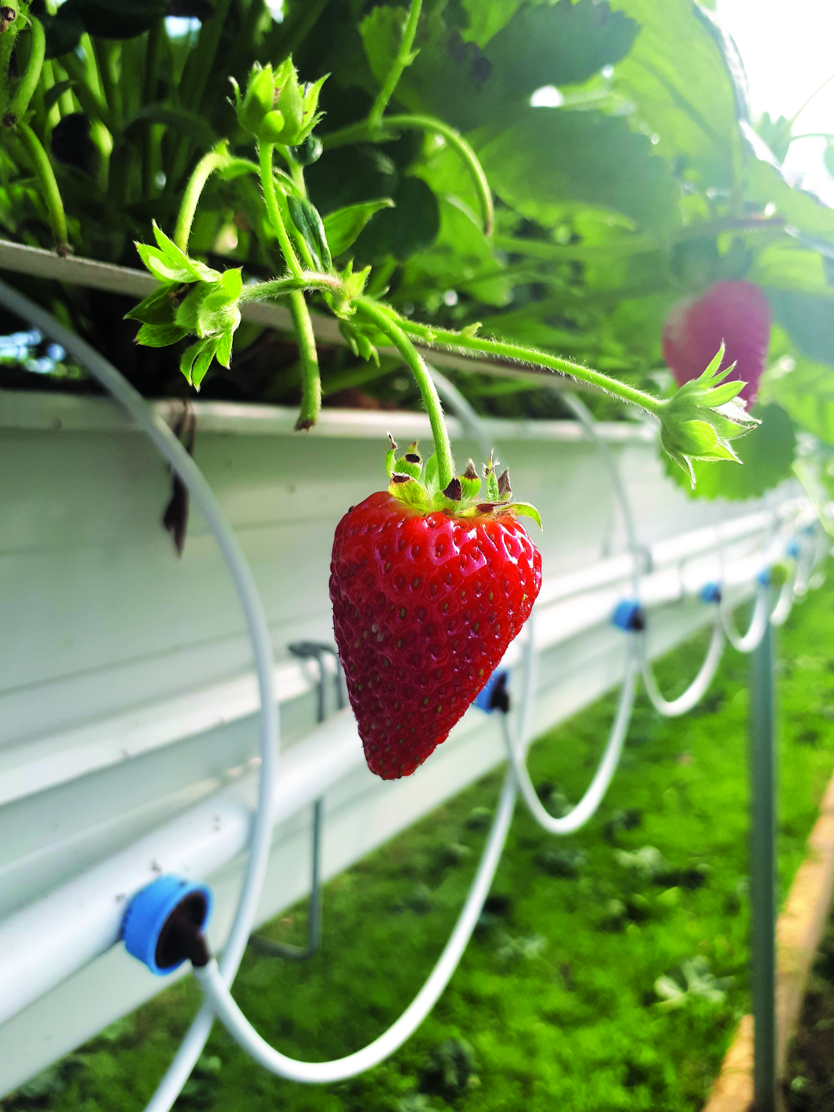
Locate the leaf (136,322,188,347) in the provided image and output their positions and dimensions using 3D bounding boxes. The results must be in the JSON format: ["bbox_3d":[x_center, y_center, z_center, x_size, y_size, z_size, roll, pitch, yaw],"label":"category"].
[{"bbox_3d":[-0.048,-0.041,0.162,0.010,0.004,0.004,-2,5,0],"label":"leaf"}]

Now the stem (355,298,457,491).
[{"bbox_3d":[-0.001,-0.031,0.162,0.008,0.039,0.006,-26,0,0],"label":"stem"}]

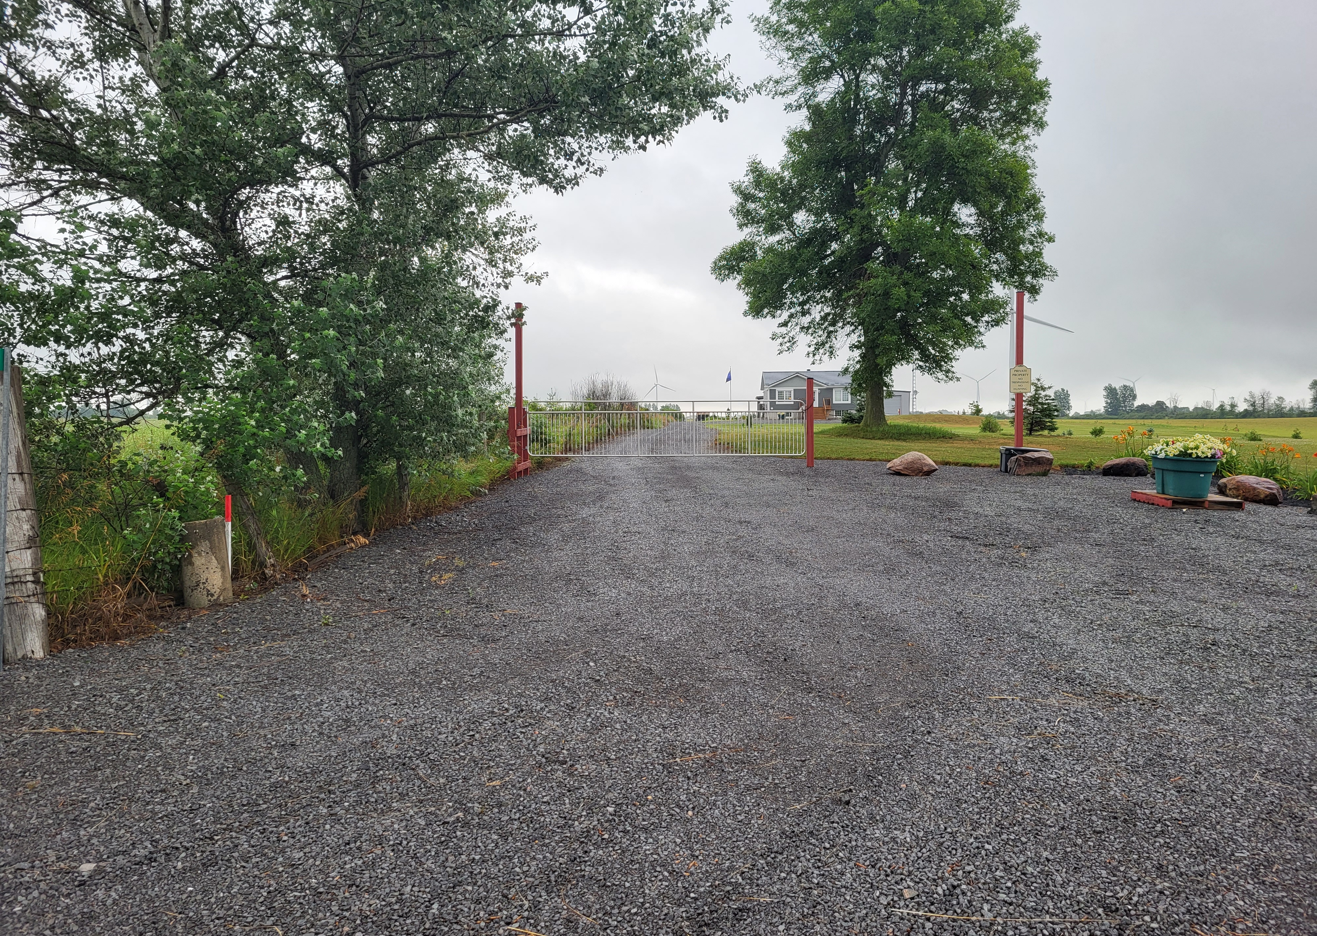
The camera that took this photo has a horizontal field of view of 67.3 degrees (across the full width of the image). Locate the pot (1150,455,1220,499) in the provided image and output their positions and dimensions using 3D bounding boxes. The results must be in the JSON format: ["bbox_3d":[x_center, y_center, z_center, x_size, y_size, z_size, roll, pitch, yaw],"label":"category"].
[{"bbox_3d":[7.722,0.131,14.500,0.880,0.560,0.880,1,4,28],"label":"pot"}]

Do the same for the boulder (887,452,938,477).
[{"bbox_3d":[5.074,-0.076,19.750,0.980,0.440,0.650,0,3,5],"label":"boulder"}]

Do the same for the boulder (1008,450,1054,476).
[{"bbox_3d":[7.414,-0.080,19.700,0.840,0.440,0.580,0,3,5],"label":"boulder"}]

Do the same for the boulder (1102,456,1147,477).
[{"bbox_3d":[9.269,-0.020,19.650,0.880,0.350,0.600,0,3,10],"label":"boulder"}]

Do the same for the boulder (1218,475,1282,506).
[{"bbox_3d":[8.911,0.330,14.900,0.860,0.400,0.600,1,3,22],"label":"boulder"}]

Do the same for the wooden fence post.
[{"bbox_3d":[-4.017,0.259,6.150,0.250,1.830,0.250,-4,4,-33],"label":"wooden fence post"}]

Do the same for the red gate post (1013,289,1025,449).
[{"bbox_3d":[7.772,-1.883,21.300,0.145,3.830,0.145,0,3,0],"label":"red gate post"}]

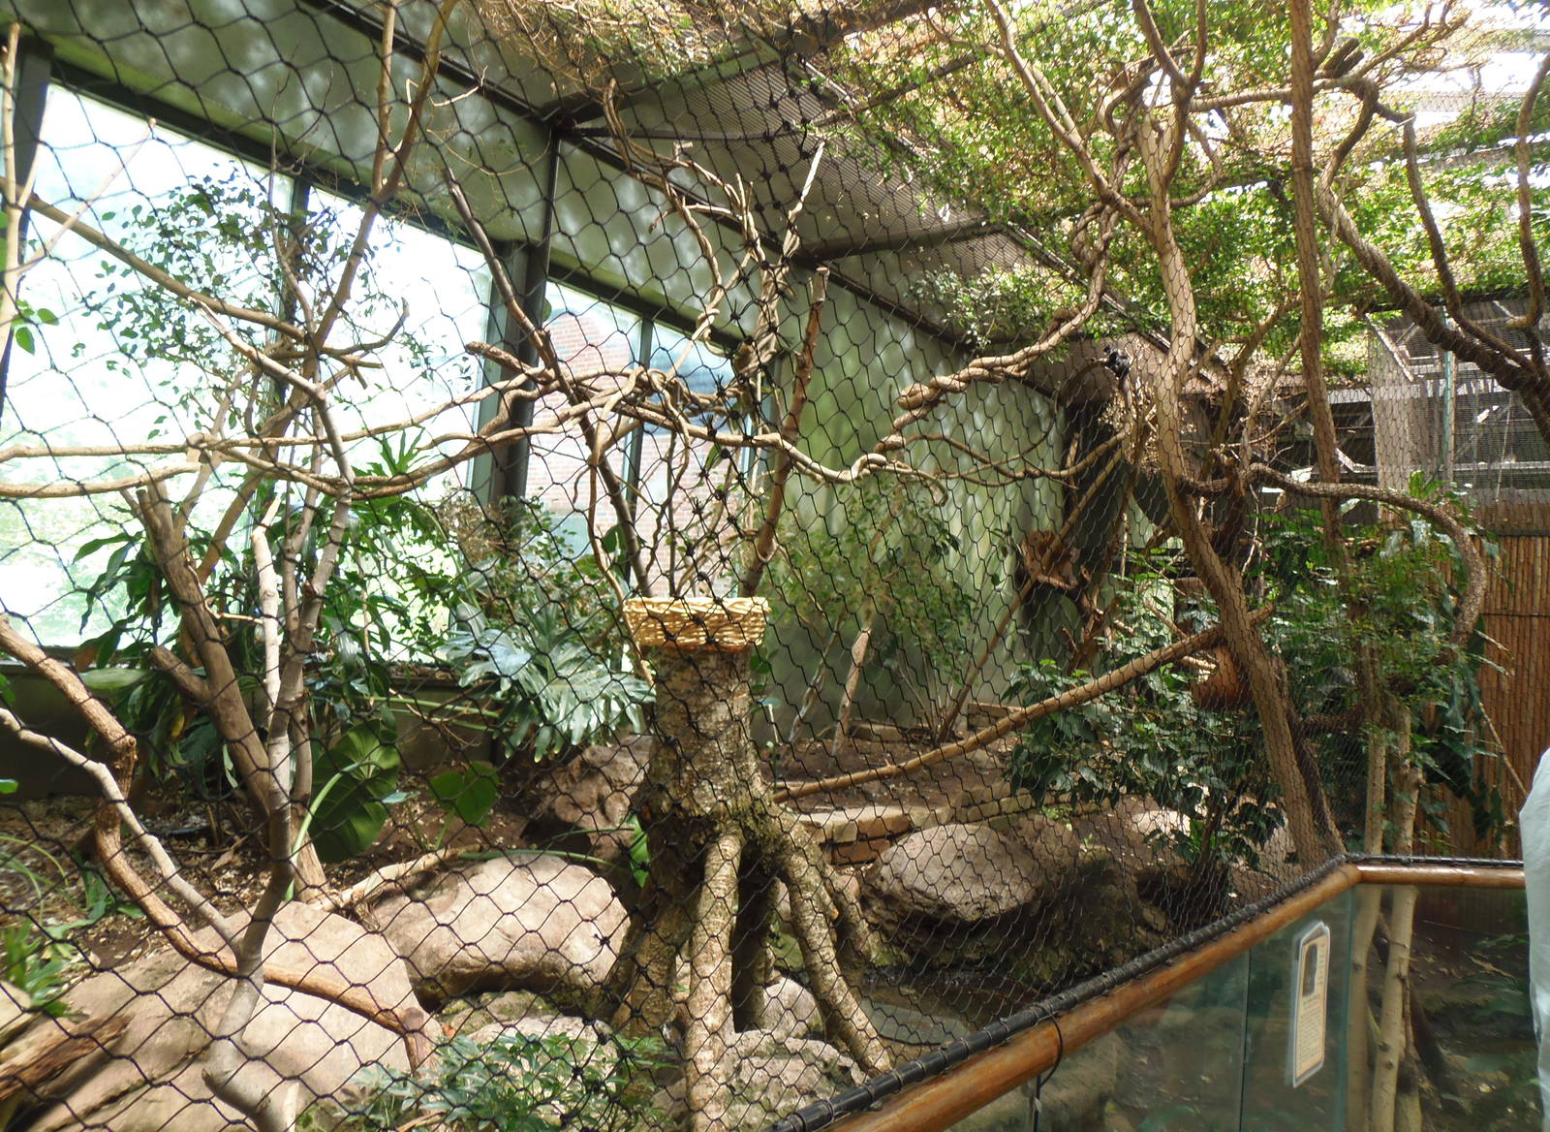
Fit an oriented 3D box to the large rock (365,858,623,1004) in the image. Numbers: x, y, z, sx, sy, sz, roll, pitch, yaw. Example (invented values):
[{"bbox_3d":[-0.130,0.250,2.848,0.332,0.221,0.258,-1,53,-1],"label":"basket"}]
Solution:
[{"bbox_3d":[-0.758,0.979,2.920,0.630,0.350,0.470,5,-5,-13],"label":"large rock"}]

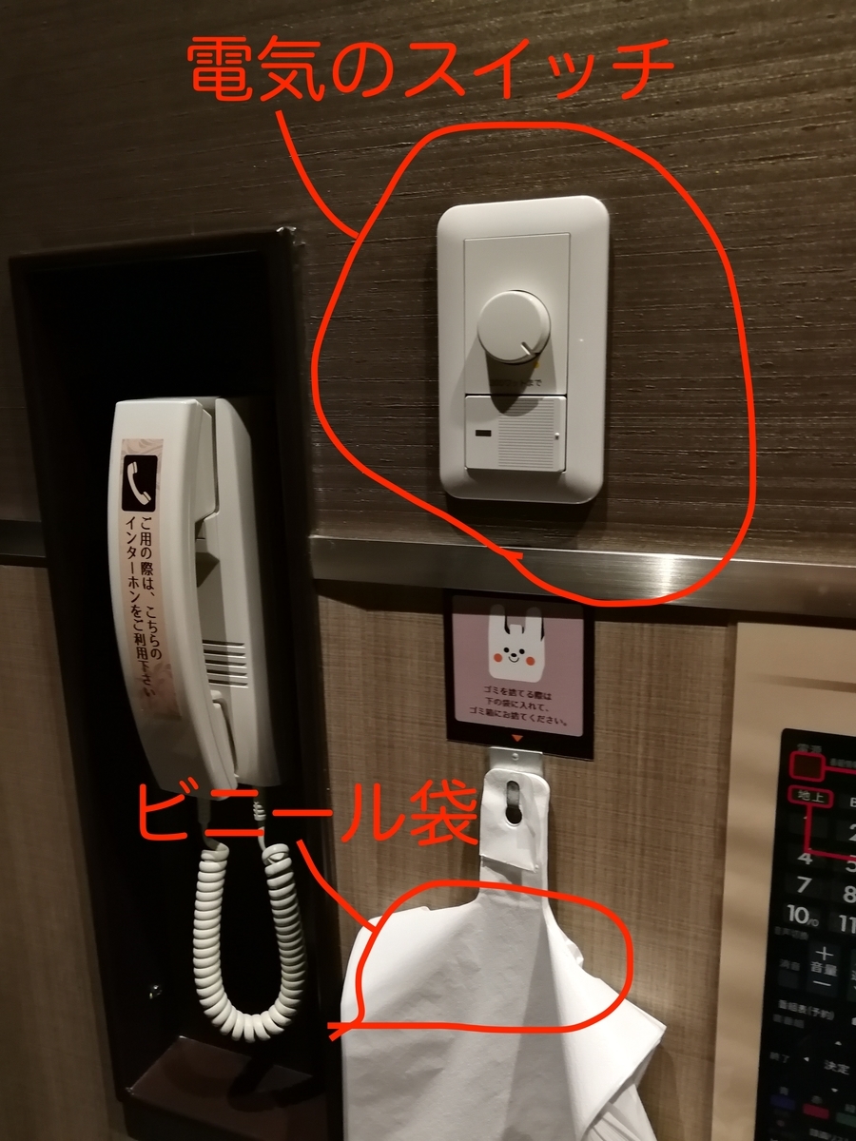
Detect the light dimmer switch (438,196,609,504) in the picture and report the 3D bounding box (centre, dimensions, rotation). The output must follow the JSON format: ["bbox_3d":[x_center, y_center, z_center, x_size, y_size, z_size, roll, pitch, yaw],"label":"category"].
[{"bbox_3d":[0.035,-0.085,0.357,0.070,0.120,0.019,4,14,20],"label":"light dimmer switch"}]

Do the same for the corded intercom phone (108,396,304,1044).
[{"bbox_3d":[-0.124,0.099,0.505,0.087,0.388,0.050,4,14,21],"label":"corded intercom phone"}]

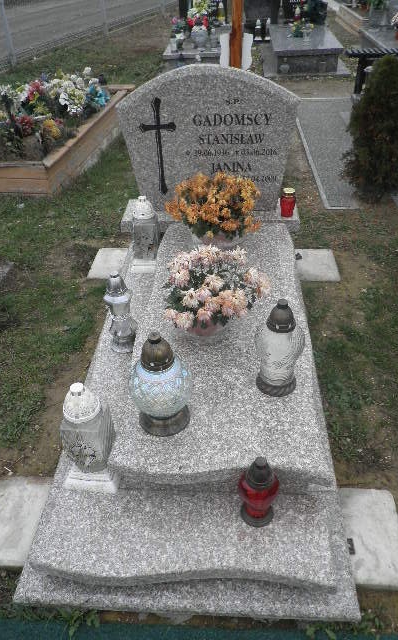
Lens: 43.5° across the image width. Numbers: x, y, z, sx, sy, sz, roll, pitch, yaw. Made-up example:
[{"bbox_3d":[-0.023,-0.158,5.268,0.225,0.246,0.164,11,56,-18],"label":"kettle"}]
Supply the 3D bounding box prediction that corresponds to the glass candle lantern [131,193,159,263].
[{"bbox_3d":[-0.255,-0.401,2.289,0.117,0.362,0.117,1,39,4],"label":"glass candle lantern"}]

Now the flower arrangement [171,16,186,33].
[{"bbox_3d":[-0.243,-3.504,5.919,0.175,0.200,0.170,1,38,4],"label":"flower arrangement"}]

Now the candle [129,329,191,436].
[{"bbox_3d":[-0.108,0.171,1.426,0.176,0.345,0.176,1,39,4],"label":"candle"}]

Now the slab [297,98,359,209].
[{"bbox_3d":[1.028,-1.404,3.953,0.380,0.040,2.416,1,39,4],"label":"slab"}]

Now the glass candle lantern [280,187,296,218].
[{"bbox_3d":[0.452,-0.596,2.524,0.077,0.131,0.077,1,39,4],"label":"glass candle lantern"}]

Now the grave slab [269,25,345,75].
[{"bbox_3d":[1.270,-3.414,6.266,0.920,0.300,1.962,1,39,4],"label":"grave slab"}]

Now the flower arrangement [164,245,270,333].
[{"bbox_3d":[0.066,-0.106,1.881,0.390,0.310,0.370,1,38,4],"label":"flower arrangement"}]

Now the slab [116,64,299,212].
[{"bbox_3d":[0.045,-0.911,2.575,0.889,0.720,0.085,1,38,4],"label":"slab"}]

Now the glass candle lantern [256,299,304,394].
[{"bbox_3d":[0.259,0.079,1.609,0.162,0.340,0.162,1,38,4],"label":"glass candle lantern"}]

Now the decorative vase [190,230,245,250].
[{"bbox_3d":[0.093,-0.409,2.327,0.190,0.130,0.190,1,39,4],"label":"decorative vase"}]

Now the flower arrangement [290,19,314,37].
[{"bbox_3d":[1.274,-3.650,6.225,0.249,0.179,0.212,1,39,4],"label":"flower arrangement"}]

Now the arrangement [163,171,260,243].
[{"bbox_3d":[0.071,-0.537,2.441,0.440,0.310,0.400,1,38,4],"label":"arrangement"}]

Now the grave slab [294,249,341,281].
[{"bbox_3d":[0.581,-0.264,2.512,0.206,0.045,0.305,1,38,4],"label":"grave slab"}]

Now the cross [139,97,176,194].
[{"bbox_3d":[-0.202,-0.876,2.561,0.184,0.496,0.015,1,38,4],"label":"cross"}]

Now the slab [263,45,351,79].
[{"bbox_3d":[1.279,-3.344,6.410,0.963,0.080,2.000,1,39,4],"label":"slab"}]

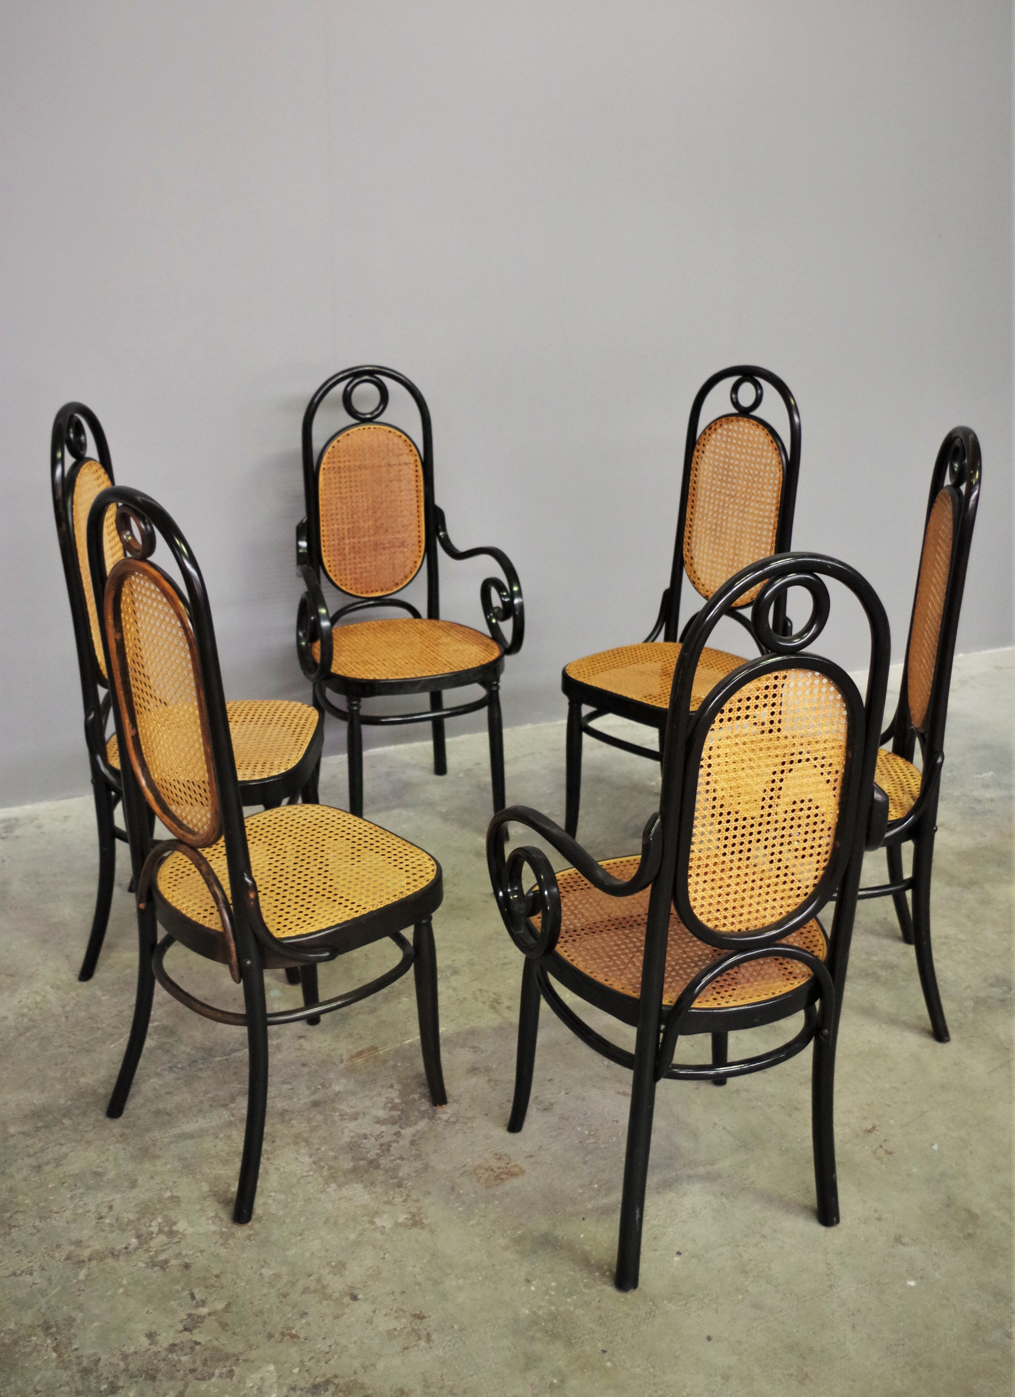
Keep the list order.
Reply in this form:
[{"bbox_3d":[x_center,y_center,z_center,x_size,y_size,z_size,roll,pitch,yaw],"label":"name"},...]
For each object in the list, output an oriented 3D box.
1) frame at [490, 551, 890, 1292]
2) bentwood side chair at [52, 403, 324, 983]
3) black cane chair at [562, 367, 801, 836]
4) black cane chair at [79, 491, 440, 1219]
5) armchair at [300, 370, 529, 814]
[{"bbox_3d":[0.277,0.269,2.213,0.575,1.125,0.507,-8,22,-20],"label":"frame"},{"bbox_3d":[-0.641,-0.025,2.978,0.505,1.150,0.475,0,20,1],"label":"bentwood side chair"},{"bbox_3d":[0.422,-0.185,3.414,0.475,1.150,0.505,19,27,41],"label":"black cane chair"},{"bbox_3d":[-0.392,0.190,2.392,0.505,1.150,0.475,-19,27,-41],"label":"black cane chair"},{"bbox_3d":[-0.269,-0.224,3.558,0.575,1.125,0.507,-8,21,-20],"label":"armchair"}]

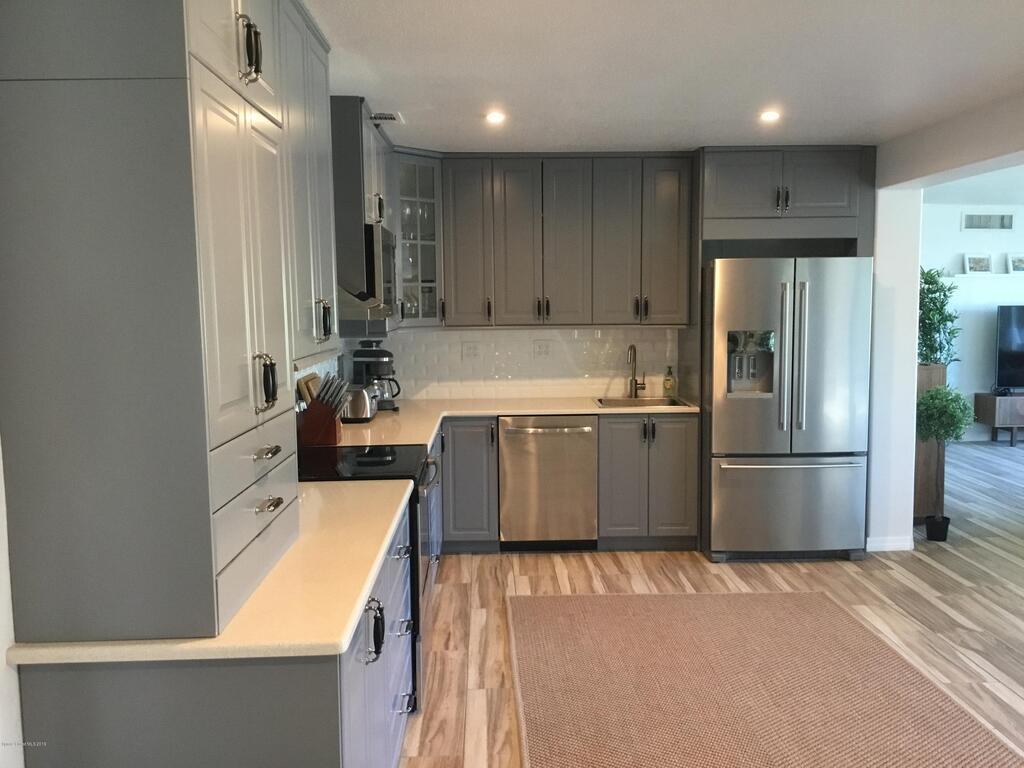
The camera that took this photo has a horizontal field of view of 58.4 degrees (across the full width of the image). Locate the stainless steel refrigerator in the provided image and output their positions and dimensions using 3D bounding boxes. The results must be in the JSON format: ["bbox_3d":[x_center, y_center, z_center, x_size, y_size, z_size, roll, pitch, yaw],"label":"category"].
[{"bbox_3d":[1.615,0.132,5.688,0.912,1.786,0.840,-1,5,-1],"label":"stainless steel refrigerator"}]

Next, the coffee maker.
[{"bbox_3d":[-0.817,-0.051,5.512,0.285,0.406,0.190,0,5,7],"label":"coffee maker"}]

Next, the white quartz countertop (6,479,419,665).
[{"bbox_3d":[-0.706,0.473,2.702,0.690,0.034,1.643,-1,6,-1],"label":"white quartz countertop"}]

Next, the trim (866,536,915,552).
[{"bbox_3d":[2.314,0.985,5.621,0.270,0.085,0.018,-1,5,-1],"label":"trim"}]

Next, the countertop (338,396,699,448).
[{"bbox_3d":[0.021,0.206,5.232,2.240,0.033,1.846,-1,6,-1],"label":"countertop"}]

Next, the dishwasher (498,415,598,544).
[{"bbox_3d":[0.218,0.572,5.856,0.600,0.821,0.605,-1,6,-1],"label":"dishwasher"}]

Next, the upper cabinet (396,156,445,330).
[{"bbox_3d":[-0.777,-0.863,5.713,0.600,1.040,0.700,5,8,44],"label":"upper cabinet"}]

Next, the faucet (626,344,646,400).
[{"bbox_3d":[0.799,-0.066,5.849,0.100,0.342,0.220,1,5,13],"label":"faucet"}]

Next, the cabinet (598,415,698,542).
[{"bbox_3d":[0.825,0.547,5.895,0.609,0.807,0.625,-1,6,-1],"label":"cabinet"}]

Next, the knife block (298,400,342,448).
[{"bbox_3d":[-0.894,0.171,4.220,0.200,0.208,0.115,-1,5,-1],"label":"knife block"}]

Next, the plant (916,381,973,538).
[{"bbox_3d":[2.756,0.502,5.857,0.380,0.991,0.380,-1,5,-1],"label":"plant"}]

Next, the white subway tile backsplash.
[{"bbox_3d":[0.018,-0.144,6.122,2.195,0.484,0.020,-1,6,-1],"label":"white subway tile backsplash"}]

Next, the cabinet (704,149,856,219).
[{"bbox_3d":[1.586,-1.209,5.706,0.915,0.390,0.620,-1,5,-1],"label":"cabinet"}]

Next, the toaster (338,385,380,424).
[{"bbox_3d":[-0.921,0.112,5.166,0.285,0.192,0.270,-1,6,-1],"label":"toaster"}]

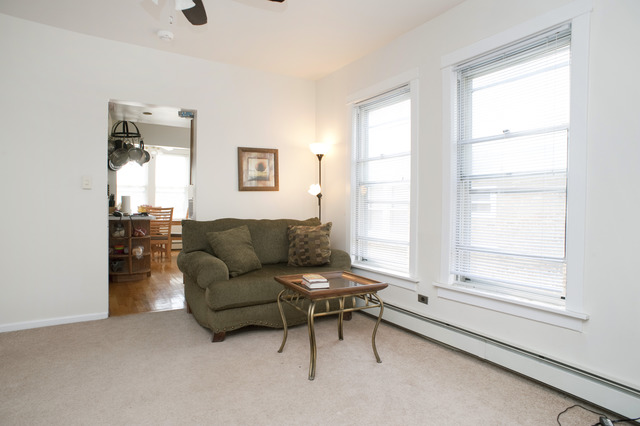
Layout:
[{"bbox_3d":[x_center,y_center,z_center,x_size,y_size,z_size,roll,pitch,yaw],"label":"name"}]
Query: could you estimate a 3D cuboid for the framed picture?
[{"bbox_3d":[-0.694,-0.492,4.032,0.484,0.489,0.027,-1,2,-29],"label":"framed picture"}]

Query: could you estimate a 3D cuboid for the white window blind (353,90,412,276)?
[{"bbox_3d":[0.597,-0.323,3.464,0.045,1.644,0.802,-1,2,-32],"label":"white window blind"}]

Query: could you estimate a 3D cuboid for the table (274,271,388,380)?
[{"bbox_3d":[0.062,0.748,2.503,0.575,0.540,0.575,-1,2,-27],"label":"table"}]

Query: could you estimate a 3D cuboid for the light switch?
[{"bbox_3d":[-2.128,-0.281,3.252,0.071,0.115,0.012,-1,2,-29],"label":"light switch"}]

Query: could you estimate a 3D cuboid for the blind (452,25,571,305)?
[{"bbox_3d":[1.258,-0.285,2.436,0.100,1.644,0.812,-1,2,-32],"label":"blind"}]

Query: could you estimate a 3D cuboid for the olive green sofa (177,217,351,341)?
[{"bbox_3d":[-0.482,0.527,3.437,1.610,0.930,0.940,-1,2,-27],"label":"olive green sofa"}]

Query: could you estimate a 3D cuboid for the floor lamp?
[{"bbox_3d":[-0.008,0.078,4.138,0.260,1.790,0.250,0,2,-18],"label":"floor lamp"}]

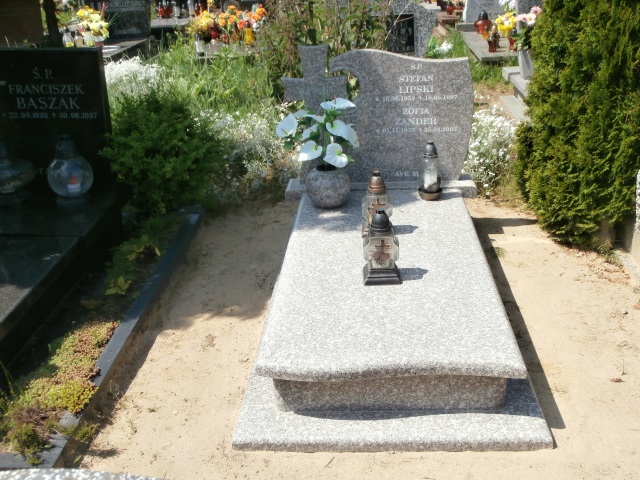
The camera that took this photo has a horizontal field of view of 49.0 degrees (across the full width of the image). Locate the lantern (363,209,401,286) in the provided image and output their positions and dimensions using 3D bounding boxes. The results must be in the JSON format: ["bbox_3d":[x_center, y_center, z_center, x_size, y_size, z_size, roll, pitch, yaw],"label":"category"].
[{"bbox_3d":[0.241,0.016,2.706,0.142,0.285,0.132,-1,22,5],"label":"lantern"}]

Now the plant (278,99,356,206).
[{"bbox_3d":[0.006,-0.435,3.479,0.410,0.540,0.360,-1,22,5],"label":"plant"}]

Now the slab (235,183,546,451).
[{"bbox_3d":[0.271,0.205,2.962,1.000,0.284,1.734,-1,22,5],"label":"slab"}]

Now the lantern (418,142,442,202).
[{"bbox_3d":[0.554,-0.352,3.529,0.122,0.293,0.122,-1,22,5],"label":"lantern"}]

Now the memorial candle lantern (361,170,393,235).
[{"bbox_3d":[0.258,-0.169,3.132,0.138,0.292,0.130,-1,22,5],"label":"memorial candle lantern"}]

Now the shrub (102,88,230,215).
[{"bbox_3d":[-1.006,-0.619,4.569,0.810,0.726,0.740,-1,22,5],"label":"shrub"}]

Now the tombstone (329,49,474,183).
[{"bbox_3d":[0.438,-0.666,3.787,0.760,0.710,0.080,-1,22,5],"label":"tombstone"}]

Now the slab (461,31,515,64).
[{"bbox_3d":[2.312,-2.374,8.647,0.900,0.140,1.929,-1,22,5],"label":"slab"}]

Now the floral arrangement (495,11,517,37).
[{"bbox_3d":[2.362,-2.756,8.949,0.276,0.319,0.260,-1,22,5],"label":"floral arrangement"}]

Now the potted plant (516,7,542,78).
[{"bbox_3d":[1.952,-1.830,6.539,0.260,0.655,0.250,-1,22,5],"label":"potted plant"}]

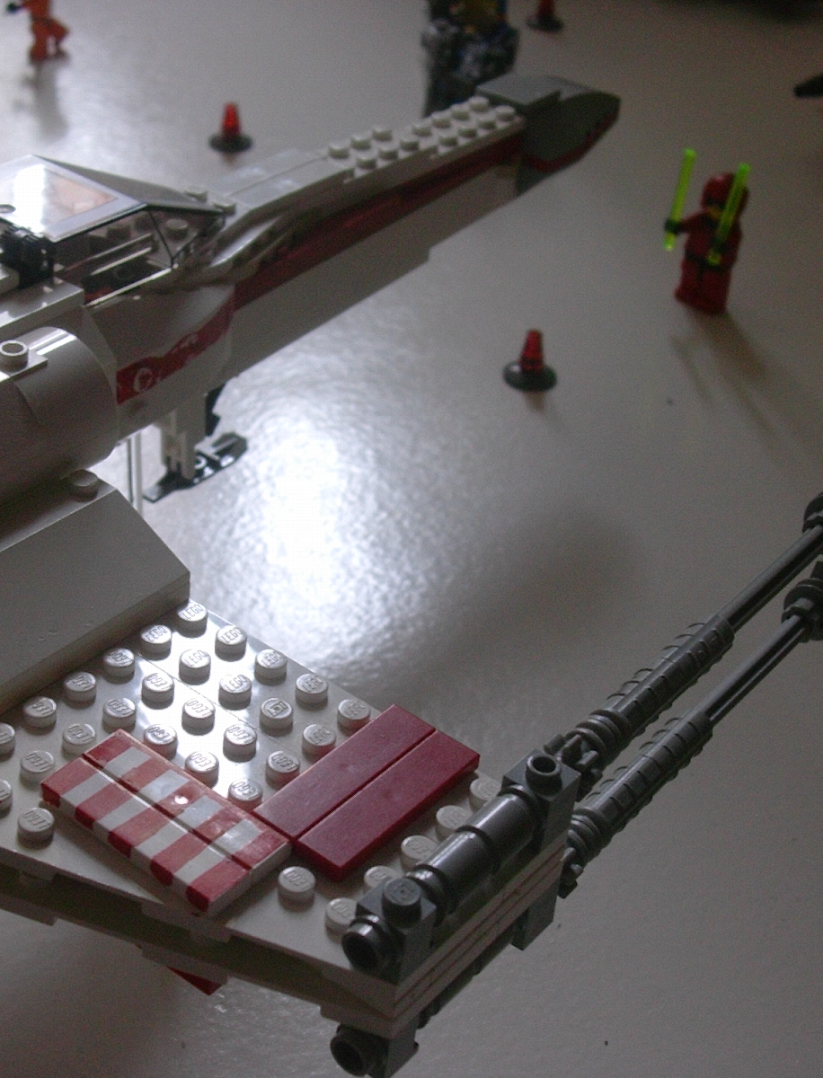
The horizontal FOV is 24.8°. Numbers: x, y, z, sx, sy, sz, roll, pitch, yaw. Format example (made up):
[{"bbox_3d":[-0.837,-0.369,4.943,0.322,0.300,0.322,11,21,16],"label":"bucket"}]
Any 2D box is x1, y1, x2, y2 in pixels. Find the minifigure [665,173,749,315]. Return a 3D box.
[{"bbox_3d":[0.096,-0.094,0.597,0.024,0.043,0.019,31,44,32],"label":"minifigure"}]

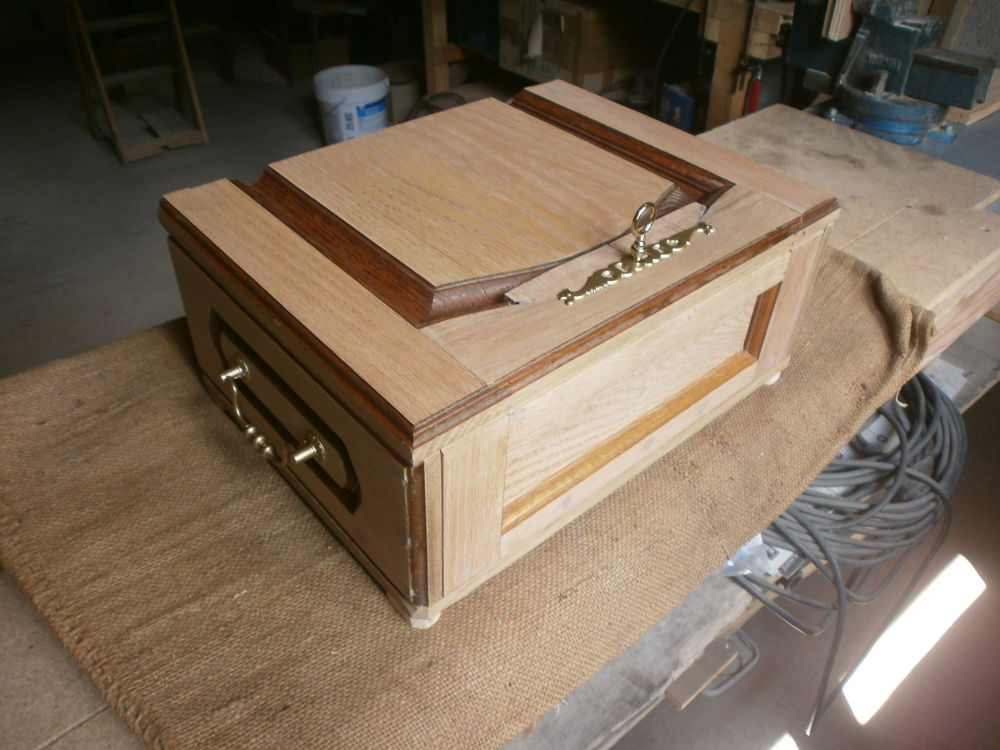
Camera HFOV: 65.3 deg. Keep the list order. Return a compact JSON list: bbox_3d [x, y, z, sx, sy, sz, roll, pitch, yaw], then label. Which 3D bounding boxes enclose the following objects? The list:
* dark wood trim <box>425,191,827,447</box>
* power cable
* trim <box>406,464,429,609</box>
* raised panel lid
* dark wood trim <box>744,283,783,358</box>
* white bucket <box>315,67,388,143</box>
[{"bbox_3d":[0.126,-0.058,0.593,0.479,0.018,0.013,-28,49,-31],"label":"dark wood trim"},{"bbox_3d":[0.442,0.251,0.995,0.391,0.335,0.177,-28,49,-31],"label":"power cable"},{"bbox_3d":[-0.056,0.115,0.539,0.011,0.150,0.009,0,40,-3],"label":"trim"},{"bbox_3d":[-0.018,-0.171,0.719,0.326,0.019,0.293,-28,49,-31],"label":"raised panel lid"},{"bbox_3d":[0.241,-0.047,0.734,0.024,0.087,0.012,-28,49,-31],"label":"dark wood trim"},{"bbox_3d":[-0.602,-1.058,3.232,0.305,0.335,0.305,1,40,-1],"label":"white bucket"}]

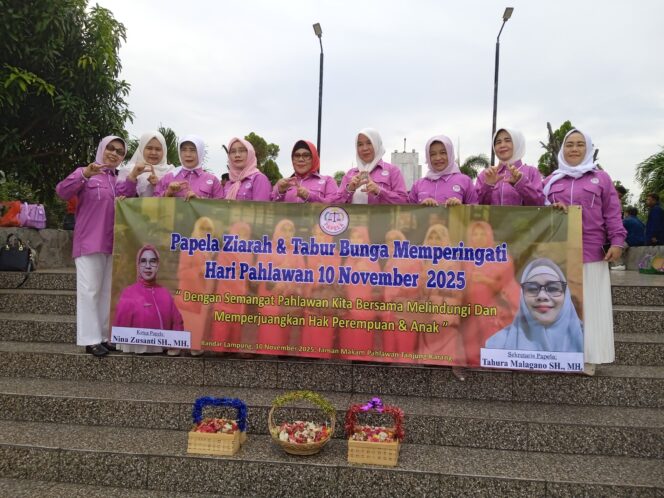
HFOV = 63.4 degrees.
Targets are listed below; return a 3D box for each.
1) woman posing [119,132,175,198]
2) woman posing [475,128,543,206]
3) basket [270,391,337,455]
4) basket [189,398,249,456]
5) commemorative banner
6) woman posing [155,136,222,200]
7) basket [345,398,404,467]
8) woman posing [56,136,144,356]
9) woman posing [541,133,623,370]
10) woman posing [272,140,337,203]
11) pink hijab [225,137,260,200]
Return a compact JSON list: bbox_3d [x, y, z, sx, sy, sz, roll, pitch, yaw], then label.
[{"bbox_3d":[-1.330,-0.060,3.830,0.460,1.570,0.350,1,0,-7],"label":"woman posing"},{"bbox_3d":[1.140,-0.003,3.449,0.460,1.554,0.360,1,0,12],"label":"woman posing"},{"bbox_3d":[-0.162,0.926,2.902,0.340,0.318,0.320,1,0,5],"label":"basket"},{"bbox_3d":[-0.625,0.942,2.917,0.270,0.271,0.190,1,0,5],"label":"basket"},{"bbox_3d":[0.012,0.192,3.410,3.000,1.000,0.060,2,-3,8],"label":"commemorative banner"},{"bbox_3d":[-0.989,-0.026,3.704,0.460,1.532,0.360,1,0,-14],"label":"woman posing"},{"bbox_3d":[0.222,0.938,2.816,0.290,0.307,0.200,1,0,5],"label":"basket"},{"bbox_3d":[-1.636,-0.034,3.782,0.520,1.528,0.400,1,0,-38],"label":"woman posing"},{"bbox_3d":[1.590,0.009,3.395,0.480,1.546,0.360,1,0,25],"label":"woman posing"},{"bbox_3d":[-0.178,0.010,3.607,0.450,1.487,0.360,1,0,8],"label":"woman posing"},{"bbox_3d":[-0.607,-0.542,3.663,0.230,0.451,0.270,1,0,15],"label":"pink hijab"}]

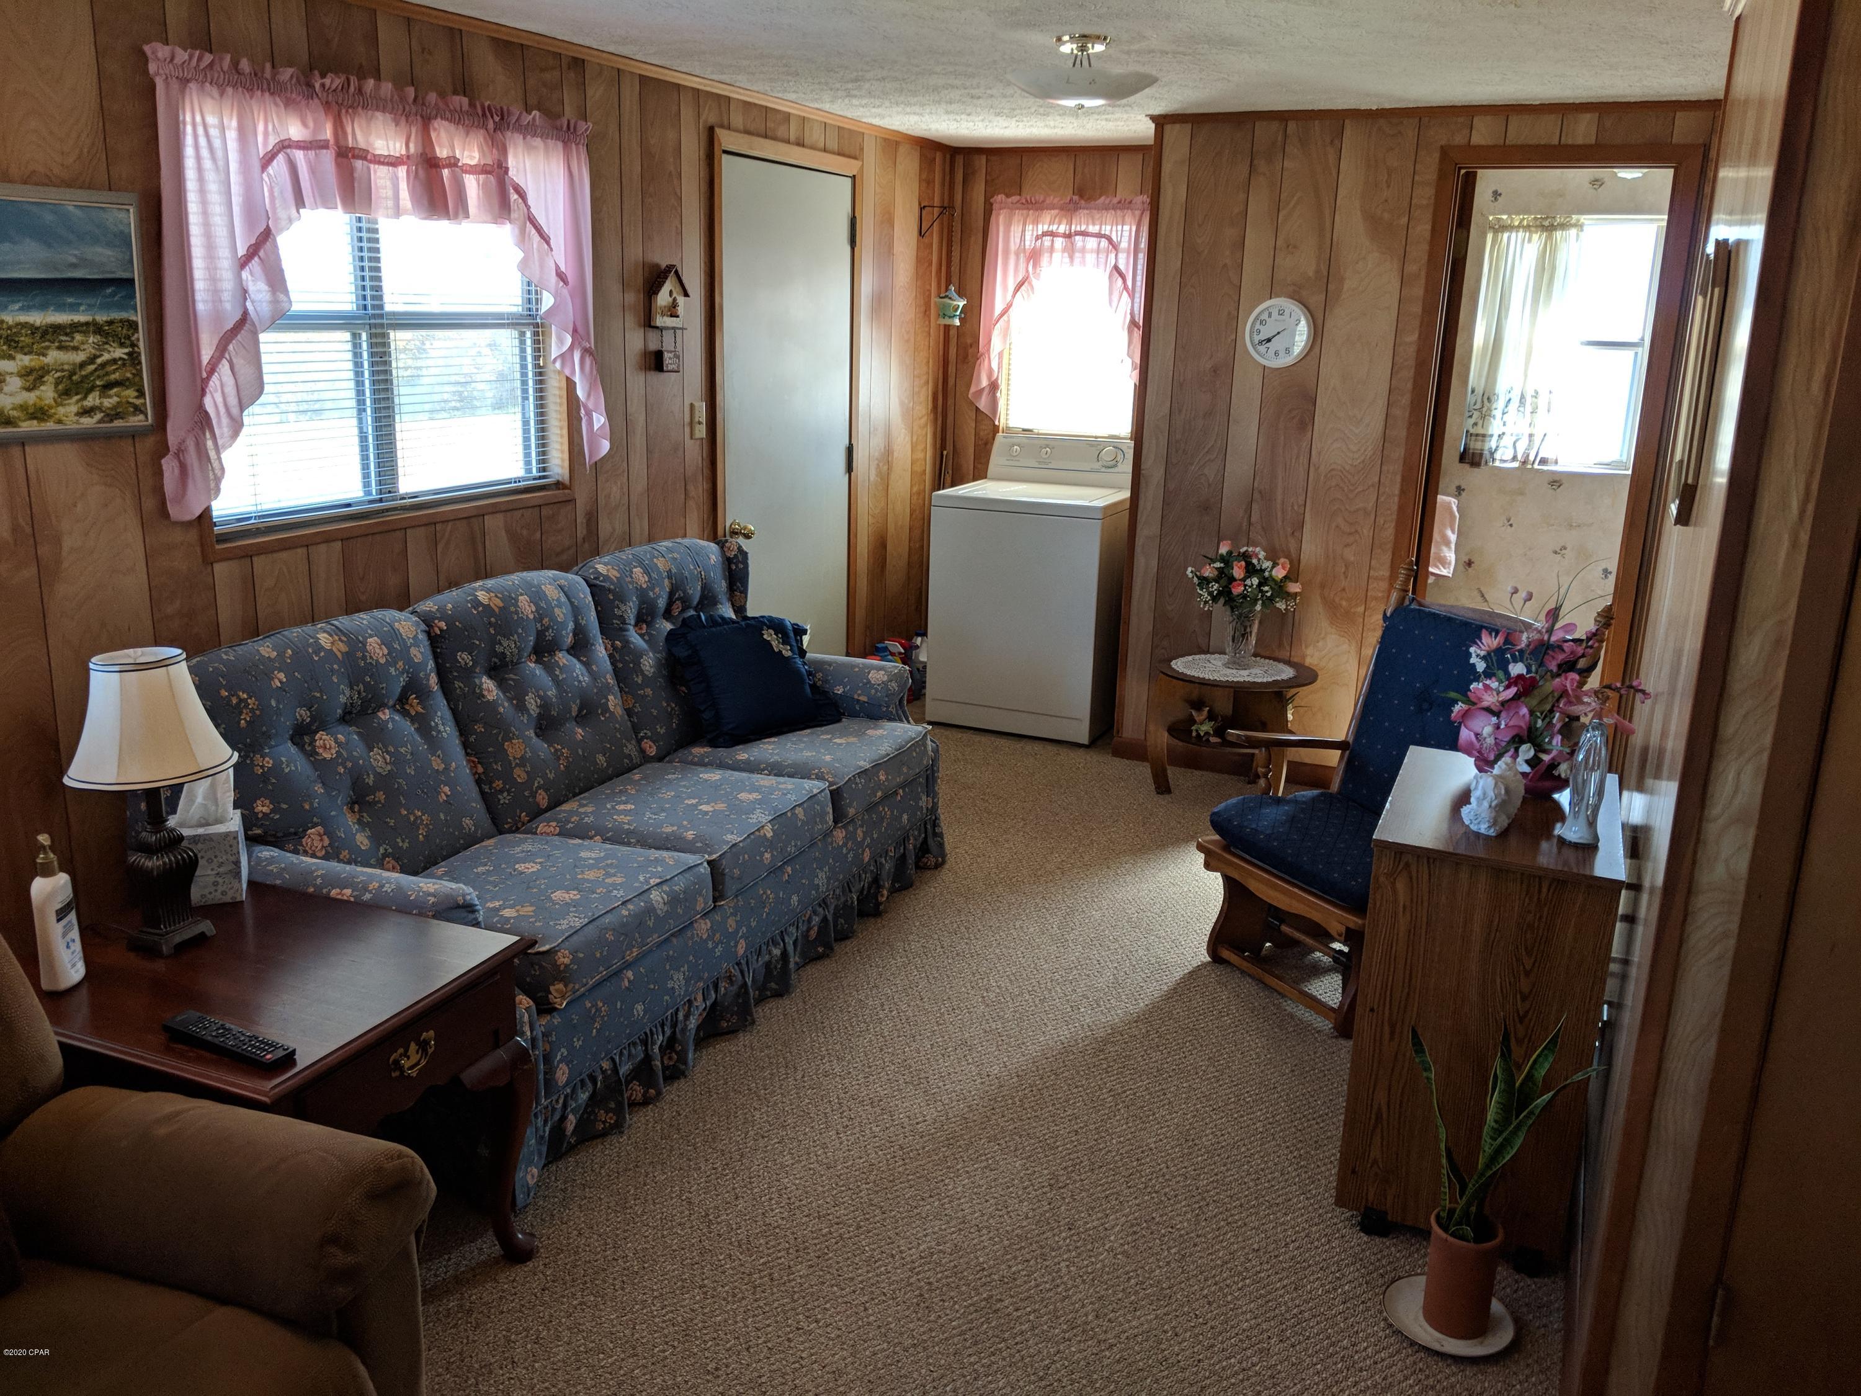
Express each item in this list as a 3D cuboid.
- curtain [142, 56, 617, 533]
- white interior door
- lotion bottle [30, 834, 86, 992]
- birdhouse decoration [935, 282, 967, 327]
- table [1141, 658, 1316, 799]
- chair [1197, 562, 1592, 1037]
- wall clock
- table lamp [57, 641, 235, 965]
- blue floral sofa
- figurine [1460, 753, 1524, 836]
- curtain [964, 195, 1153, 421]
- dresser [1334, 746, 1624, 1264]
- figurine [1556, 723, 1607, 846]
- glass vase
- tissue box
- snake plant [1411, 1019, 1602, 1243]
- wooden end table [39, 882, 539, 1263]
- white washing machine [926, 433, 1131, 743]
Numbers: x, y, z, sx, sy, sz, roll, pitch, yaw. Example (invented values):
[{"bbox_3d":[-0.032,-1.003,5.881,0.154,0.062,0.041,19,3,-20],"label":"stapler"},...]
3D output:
[{"bbox_3d":[-1.166,-0.906,3.291,0.120,0.870,1.330,8,17,23],"label":"curtain"},{"bbox_3d":[-0.485,-0.795,5.116,0.060,2.035,0.860,8,17,23],"label":"white interior door"},{"bbox_3d":[-1.326,0.323,2.205,0.045,0.236,0.072,4,15,7],"label":"lotion bottle"},{"bbox_3d":[0.072,-1.553,5.742,0.120,0.160,0.120,-13,21,-42],"label":"birdhouse decoration"},{"bbox_3d":[1.026,0.130,4.925,0.520,0.460,0.490,8,17,23],"label":"table"},{"bbox_3d":[1.117,0.230,3.584,0.710,0.980,0.660,-7,17,-30],"label":"chair"},{"bbox_3d":[1.168,-1.223,4.863,0.227,0.227,0.040,8,16,21],"label":"wall clock"},{"bbox_3d":[-1.249,0.168,2.337,0.247,0.474,0.247,8,16,21],"label":"table lamp"},{"bbox_3d":[-0.737,0.202,3.581,0.900,0.960,2.000,8,17,23],"label":"blue floral sofa"},{"bbox_3d":[0.988,0.160,2.534,0.085,0.135,0.100,-2,16,-14],"label":"figurine"},{"bbox_3d":[0.526,-1.538,5.791,0.760,0.880,0.110,8,17,23],"label":"curtain"},{"bbox_3d":[1.039,0.563,2.761,0.390,0.760,0.620,8,16,21],"label":"dresser"},{"bbox_3d":[1.117,0.141,2.469,0.060,0.212,0.070,-10,19,-36],"label":"figurine"},{"bbox_3d":[1.062,-0.213,4.940,0.120,0.205,0.120,8,16,21],"label":"glass vase"},{"bbox_3d":[-1.278,0.284,2.560,0.112,0.130,0.112,-5,16,-24],"label":"tissue box"},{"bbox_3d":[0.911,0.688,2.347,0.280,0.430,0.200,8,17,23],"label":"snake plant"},{"bbox_3d":[-1.092,0.703,2.370,0.690,0.570,0.555,8,16,21],"label":"wooden end table"},{"bbox_3d":[0.436,-0.469,5.861,0.680,1.110,0.660,8,16,21],"label":"white washing machine"}]

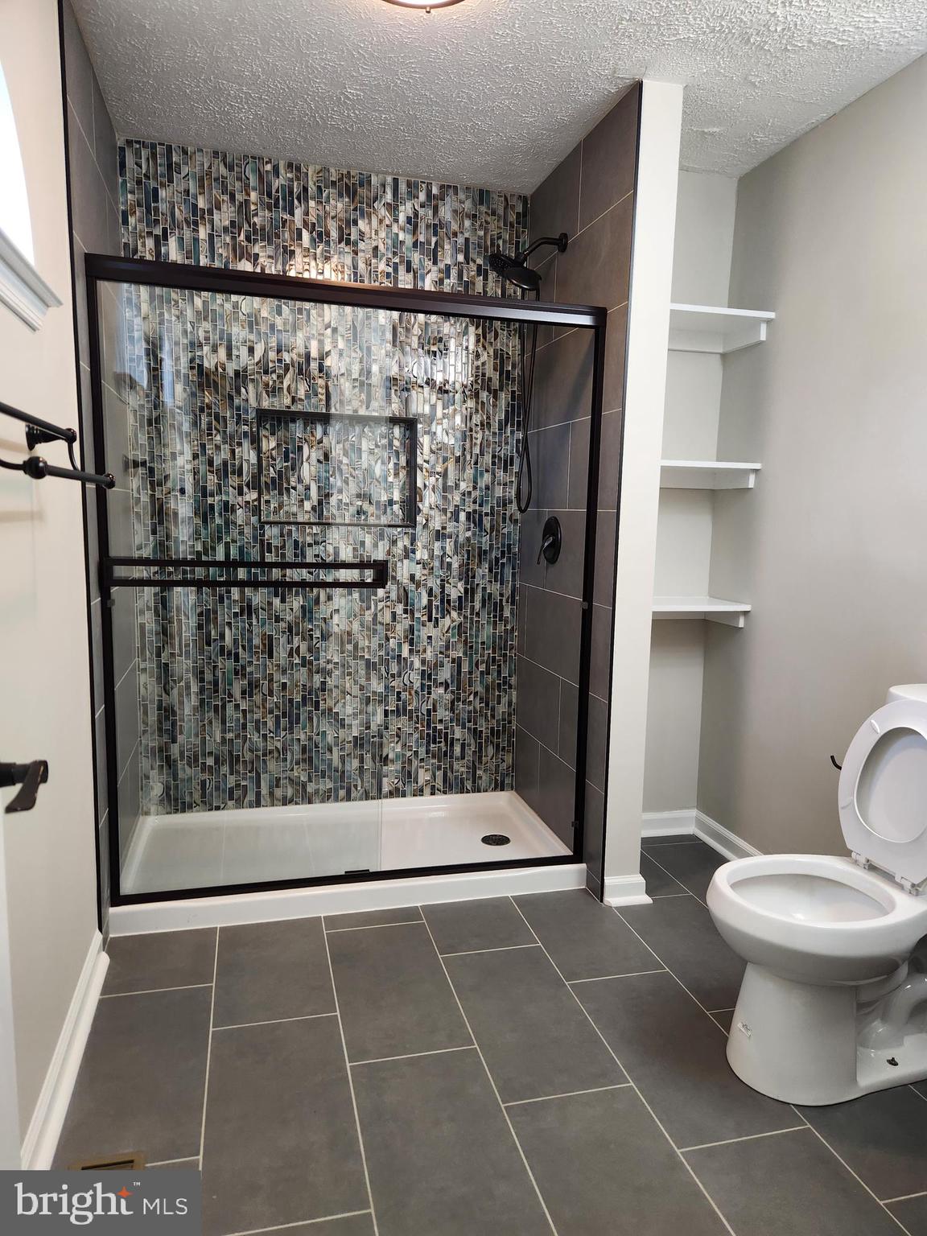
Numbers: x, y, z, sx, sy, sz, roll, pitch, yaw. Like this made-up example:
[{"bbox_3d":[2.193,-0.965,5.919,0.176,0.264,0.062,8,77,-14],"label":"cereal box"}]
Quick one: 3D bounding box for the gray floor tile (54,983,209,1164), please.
[{"bbox_3d":[-0.723,1.016,1.849,0.283,0.012,0.597,-1,8,-15],"label":"gray floor tile"}]

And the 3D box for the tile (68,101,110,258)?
[{"bbox_3d":[-1.020,-1.125,2.243,0.012,0.303,0.573,-1,8,-15],"label":"tile"}]

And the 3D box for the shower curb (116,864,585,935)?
[{"bbox_3d":[-0.314,0.867,2.617,1.497,0.098,0.100,-1,8,-15],"label":"shower curb"}]

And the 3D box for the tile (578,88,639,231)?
[{"bbox_3d":[0.457,-1.425,2.589,0.012,0.292,0.422,-1,8,-15],"label":"tile"}]

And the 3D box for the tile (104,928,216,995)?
[{"bbox_3d":[-0.840,0.955,2.281,0.298,0.012,0.303,-1,8,-15],"label":"tile"}]

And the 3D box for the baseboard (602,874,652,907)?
[{"bbox_3d":[0.535,0.884,2.680,0.150,0.086,0.060,-1,8,-15],"label":"baseboard"}]

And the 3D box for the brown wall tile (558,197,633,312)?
[{"bbox_3d":[0.423,-1.143,2.731,0.012,0.307,0.628,-1,8,-15],"label":"brown wall tile"}]

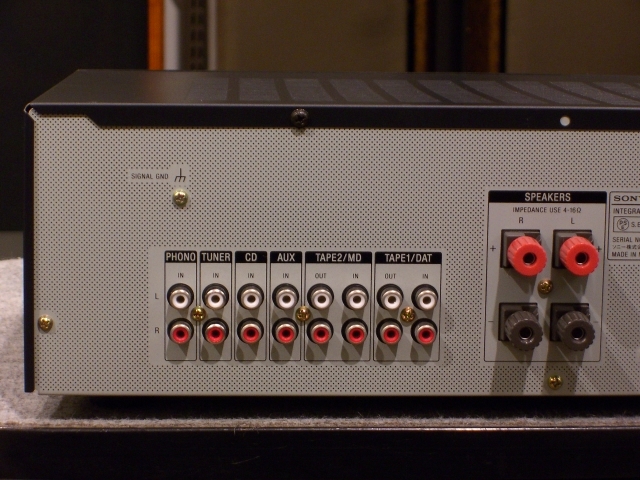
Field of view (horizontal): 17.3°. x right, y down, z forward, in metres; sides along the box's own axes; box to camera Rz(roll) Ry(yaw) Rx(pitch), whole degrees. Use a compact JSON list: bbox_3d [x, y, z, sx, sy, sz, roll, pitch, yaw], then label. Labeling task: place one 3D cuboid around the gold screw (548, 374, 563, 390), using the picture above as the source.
[{"bbox_3d":[0.096,0.058,0.855,0.006,0.006,0.002,0,9,-3],"label":"gold screw"}]

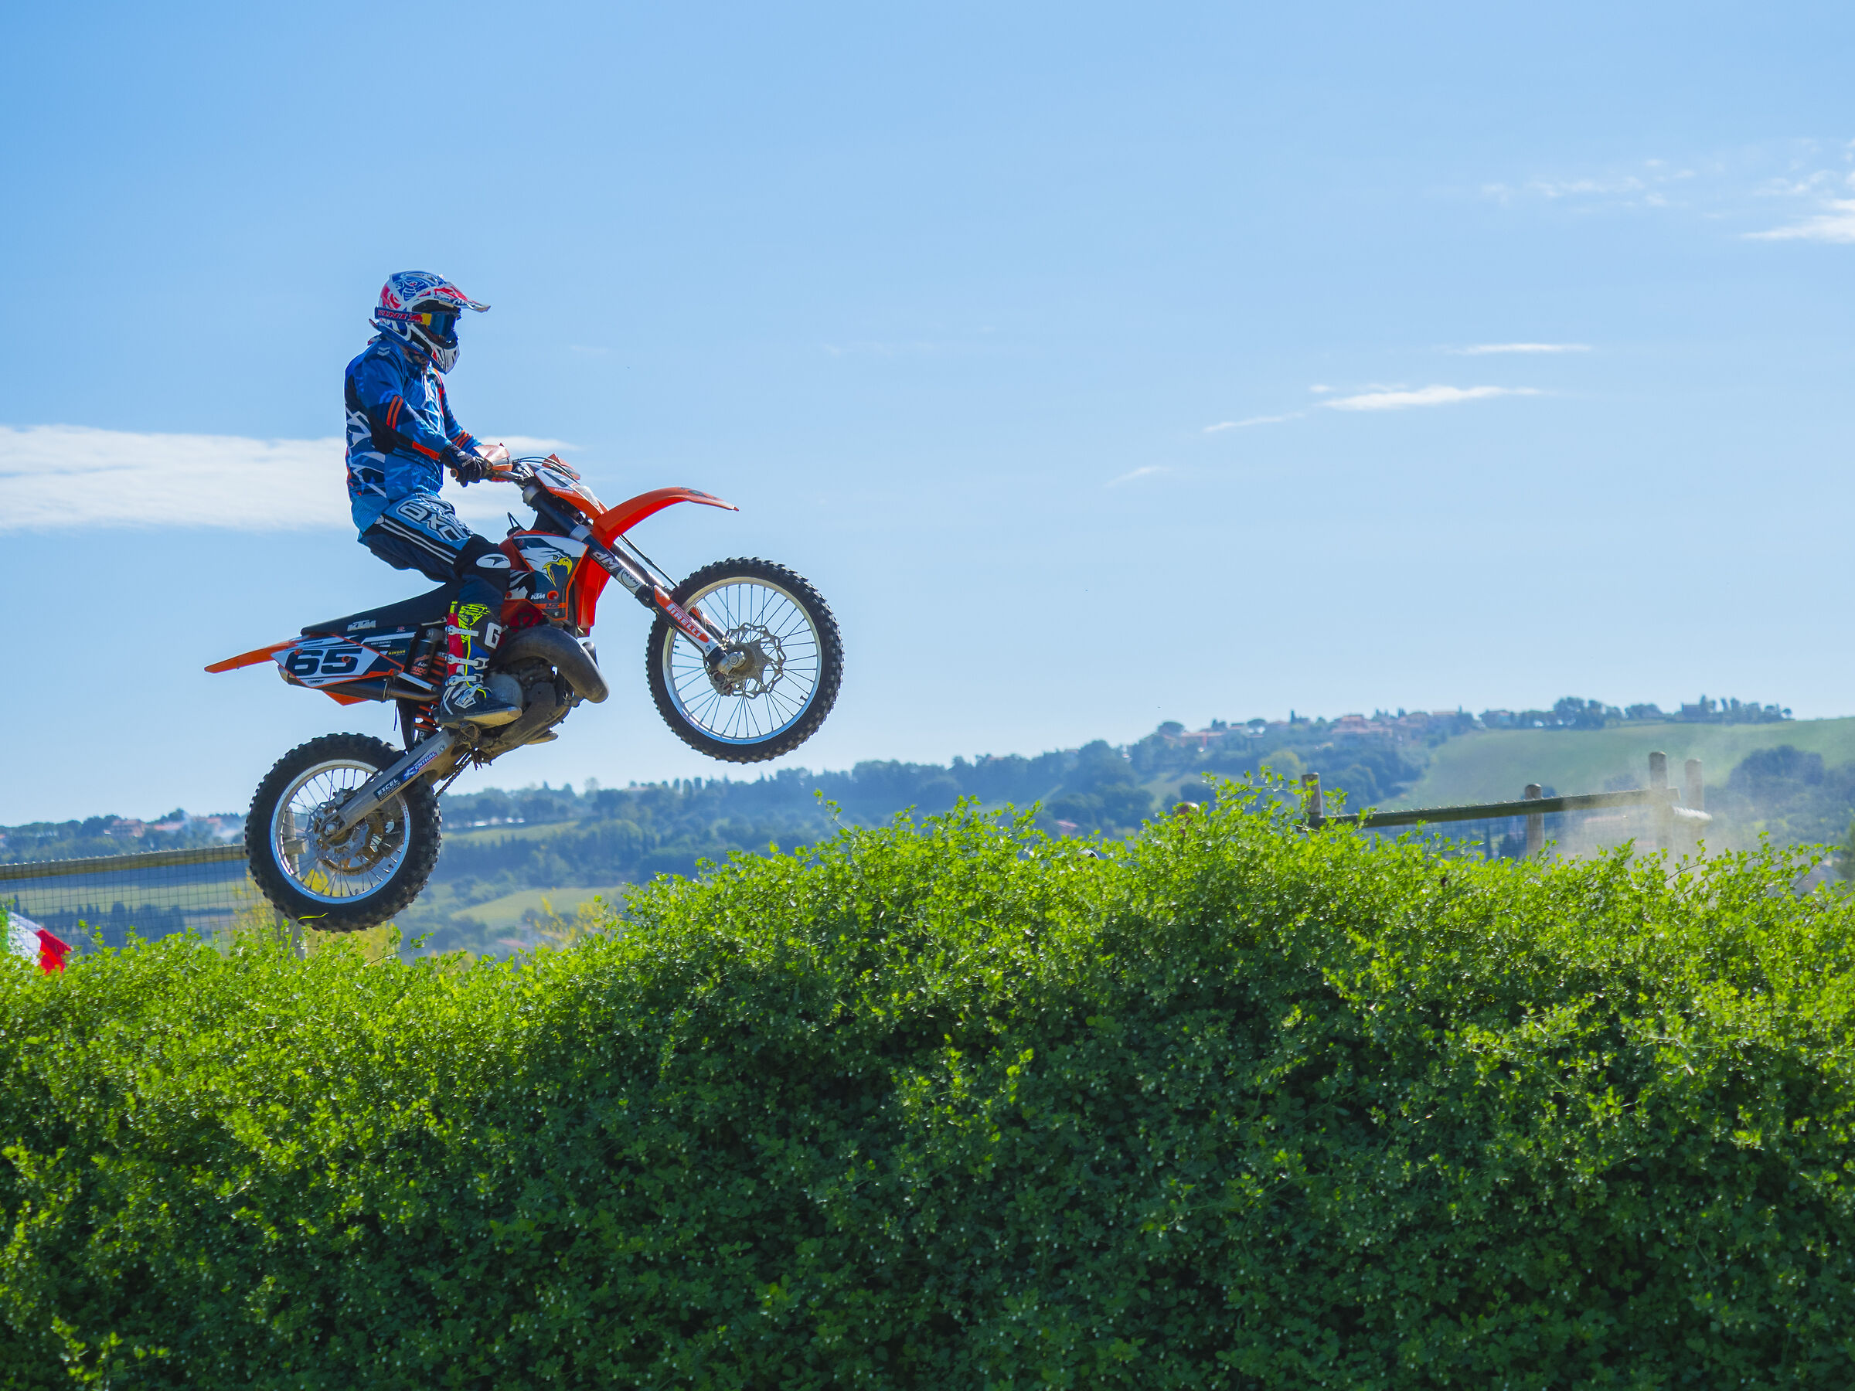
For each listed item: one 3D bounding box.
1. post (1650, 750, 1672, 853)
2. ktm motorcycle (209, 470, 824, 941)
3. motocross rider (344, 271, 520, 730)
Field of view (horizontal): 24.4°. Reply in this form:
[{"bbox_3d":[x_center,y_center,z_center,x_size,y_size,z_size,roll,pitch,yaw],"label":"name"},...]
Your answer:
[{"bbox_3d":[4.130,0.929,24.000,0.095,1.250,0.095,-3,-1,0],"label":"post"},{"bbox_3d":[-1.401,-0.107,14.449,2.152,1.298,0.820,-23,-12,4],"label":"ktm motorcycle"},{"bbox_3d":[-1.641,-0.651,14.430,0.660,1.530,0.740,-4,-5,8],"label":"motocross rider"}]

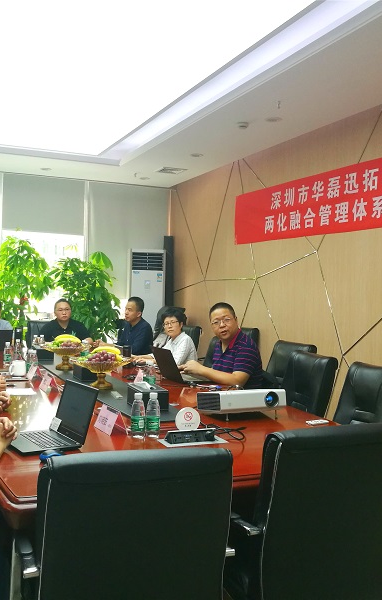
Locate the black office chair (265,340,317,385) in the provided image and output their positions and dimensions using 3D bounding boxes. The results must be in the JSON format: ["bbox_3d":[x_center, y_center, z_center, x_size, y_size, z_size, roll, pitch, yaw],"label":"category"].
[{"bbox_3d":[0.541,0.807,4.587,0.620,0.955,0.580,1,1,-32],"label":"black office chair"}]

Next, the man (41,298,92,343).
[{"bbox_3d":[-1.432,0.630,6.984,0.550,1.270,0.800,1,0,-21],"label":"man"}]

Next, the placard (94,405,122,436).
[{"bbox_3d":[-0.337,0.498,2.615,0.072,0.096,0.200,1,1,-28],"label":"placard"}]

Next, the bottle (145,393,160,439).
[{"bbox_3d":[-0.179,0.531,2.928,0.065,0.220,0.065,1,1,0],"label":"bottle"}]

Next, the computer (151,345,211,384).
[{"bbox_3d":[-0.059,0.483,4.642,0.350,0.250,0.350,0,1,-26],"label":"computer"}]

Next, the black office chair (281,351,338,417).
[{"bbox_3d":[0.503,0.832,3.744,0.620,1.000,0.570,1,1,-24],"label":"black office chair"}]

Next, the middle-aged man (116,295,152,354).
[{"bbox_3d":[-0.714,0.631,6.527,0.780,1.300,0.550,1,1,-30],"label":"middle-aged man"}]

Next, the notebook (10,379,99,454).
[{"bbox_3d":[-0.638,0.513,2.762,0.330,0.250,0.350,0,1,-31],"label":"notebook"}]

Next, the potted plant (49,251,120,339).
[{"bbox_3d":[-1.333,0.342,7.792,0.780,1.860,0.780,0,1,-24],"label":"potted plant"}]

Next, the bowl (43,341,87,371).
[{"bbox_3d":[-0.969,0.448,4.820,0.350,0.180,0.350,1,0,0],"label":"bowl"}]

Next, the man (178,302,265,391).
[{"bbox_3d":[0.180,0.692,4.400,0.780,1.330,0.520,0,1,-36],"label":"man"}]

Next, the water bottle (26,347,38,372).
[{"bbox_3d":[-1.113,0.442,4.370,0.062,0.193,0.062,1,1,-24],"label":"water bottle"}]

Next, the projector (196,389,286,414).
[{"bbox_3d":[0.243,0.481,3.000,0.355,0.095,0.250,1,-2,-24],"label":"projector"}]

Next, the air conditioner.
[{"bbox_3d":[-0.591,0.277,8.213,0.480,1.839,0.340,1,1,-12],"label":"air conditioner"}]

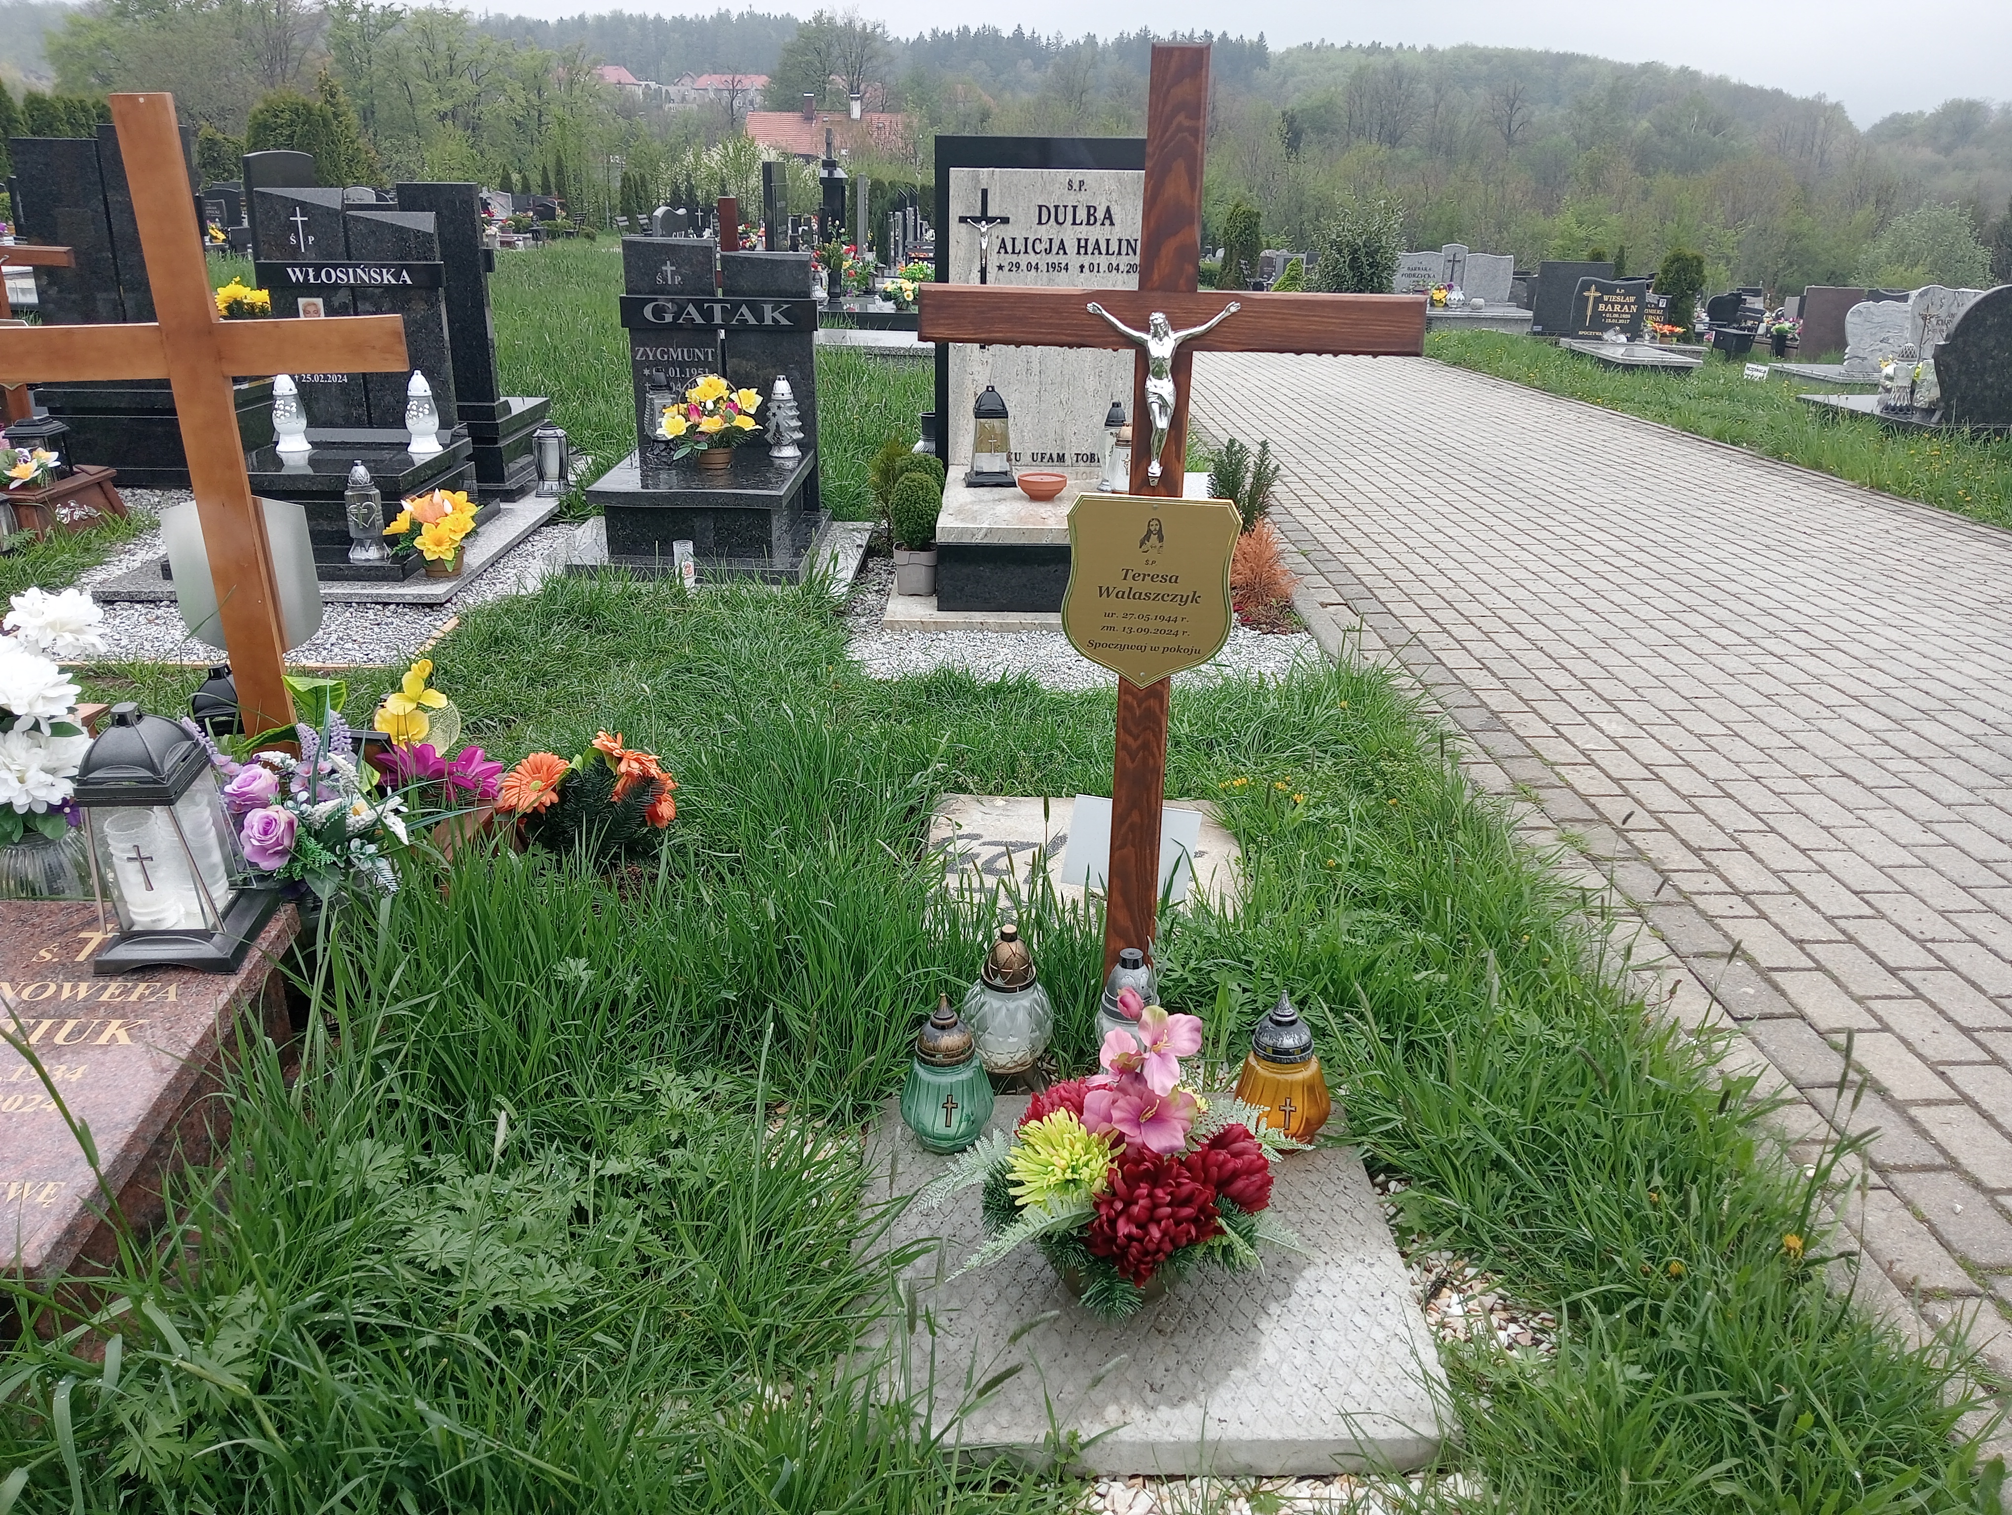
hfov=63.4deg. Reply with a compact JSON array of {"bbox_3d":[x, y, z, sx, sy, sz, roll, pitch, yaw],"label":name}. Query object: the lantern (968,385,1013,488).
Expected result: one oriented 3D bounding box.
[{"bbox_3d":[-0.051,-1.039,5.270,0.165,0.300,0.165,1,18,0],"label":"lantern"}]

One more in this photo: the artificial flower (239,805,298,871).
[{"bbox_3d":[-0.930,0.102,2.057,0.068,0.075,0.060,-3,21,-9],"label":"artificial flower"}]

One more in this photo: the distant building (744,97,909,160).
[{"bbox_3d":[-13.235,-45.824,122.000,12.800,7.000,9.000,1,18,0],"label":"distant building"}]

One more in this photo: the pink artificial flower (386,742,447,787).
[{"bbox_3d":[-0.912,0.013,2.520,0.095,0.068,0.080,-1,18,-5],"label":"pink artificial flower"}]

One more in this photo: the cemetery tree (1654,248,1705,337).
[{"bbox_3d":[6.965,-4.812,16.857,0.484,0.908,0.550,1,21,0],"label":"cemetery tree"}]

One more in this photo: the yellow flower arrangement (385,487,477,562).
[{"bbox_3d":[-1.782,-0.713,5.050,0.290,0.245,0.250,-2,18,-8],"label":"yellow flower arrangement"}]

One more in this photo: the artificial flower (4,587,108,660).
[{"bbox_3d":[-1.183,-0.167,2.030,0.120,0.081,0.110,-3,21,-9],"label":"artificial flower"}]

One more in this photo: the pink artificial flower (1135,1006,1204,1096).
[{"bbox_3d":[0.152,0.271,1.505,0.059,0.079,0.050,-3,21,-9],"label":"pink artificial flower"}]

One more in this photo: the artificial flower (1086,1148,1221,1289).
[{"bbox_3d":[0.135,0.422,1.500,0.120,0.108,0.090,0,18,-3],"label":"artificial flower"}]

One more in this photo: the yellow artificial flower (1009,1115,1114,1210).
[{"bbox_3d":[0.051,0.376,1.520,0.100,0.078,0.072,4,18,11],"label":"yellow artificial flower"}]

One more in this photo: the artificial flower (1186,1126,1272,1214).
[{"bbox_3d":[0.213,0.392,1.551,0.075,0.075,0.075,-13,25,-32],"label":"artificial flower"}]

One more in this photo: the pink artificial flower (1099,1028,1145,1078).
[{"bbox_3d":[0.108,0.276,1.529,0.041,0.043,0.040,10,23,23],"label":"pink artificial flower"}]

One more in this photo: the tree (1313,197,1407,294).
[{"bbox_3d":[4.742,-6.778,22.000,1.270,1.600,1.200,1,18,0],"label":"tree"}]

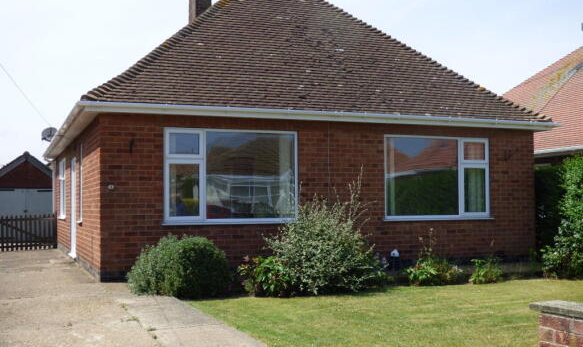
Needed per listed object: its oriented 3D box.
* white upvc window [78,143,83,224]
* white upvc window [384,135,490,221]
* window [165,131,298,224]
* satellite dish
[{"bbox_3d":[-3.903,0.162,13.442,0.110,1.503,0.728,1,-3,-22],"label":"white upvc window"},{"bbox_3d":[2.614,0.081,12.869,2.201,1.491,0.110,1,-3,-22],"label":"white upvc window"},{"bbox_3d":[-0.932,0.046,11.460,2.223,1.498,0.110,1,-3,-22],"label":"window"},{"bbox_3d":[-6.483,-1.038,19.295,0.320,0.460,0.480,-2,-3,25],"label":"satellite dish"}]

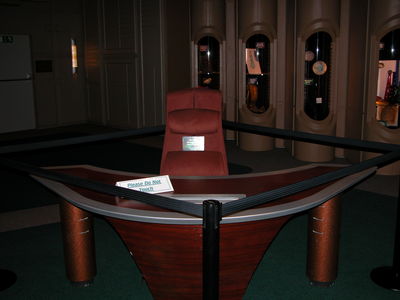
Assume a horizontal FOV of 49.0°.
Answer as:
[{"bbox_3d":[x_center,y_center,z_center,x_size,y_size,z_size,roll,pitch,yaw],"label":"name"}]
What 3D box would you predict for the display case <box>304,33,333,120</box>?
[{"bbox_3d":[1.675,-1.038,6.223,0.372,1.219,0.280,2,12,15],"label":"display case"}]

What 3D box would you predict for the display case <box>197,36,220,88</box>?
[{"bbox_3d":[0.154,-1.296,7.499,0.374,1.220,0.280,-1,12,1],"label":"display case"}]

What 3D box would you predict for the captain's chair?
[{"bbox_3d":[-0.035,0.169,3.512,0.580,1.270,0.750,-1,12,-1],"label":"captain's chair"}]

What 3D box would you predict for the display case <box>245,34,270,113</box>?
[{"bbox_3d":[0.917,-1.181,6.898,0.374,1.218,0.120,1,12,7],"label":"display case"}]

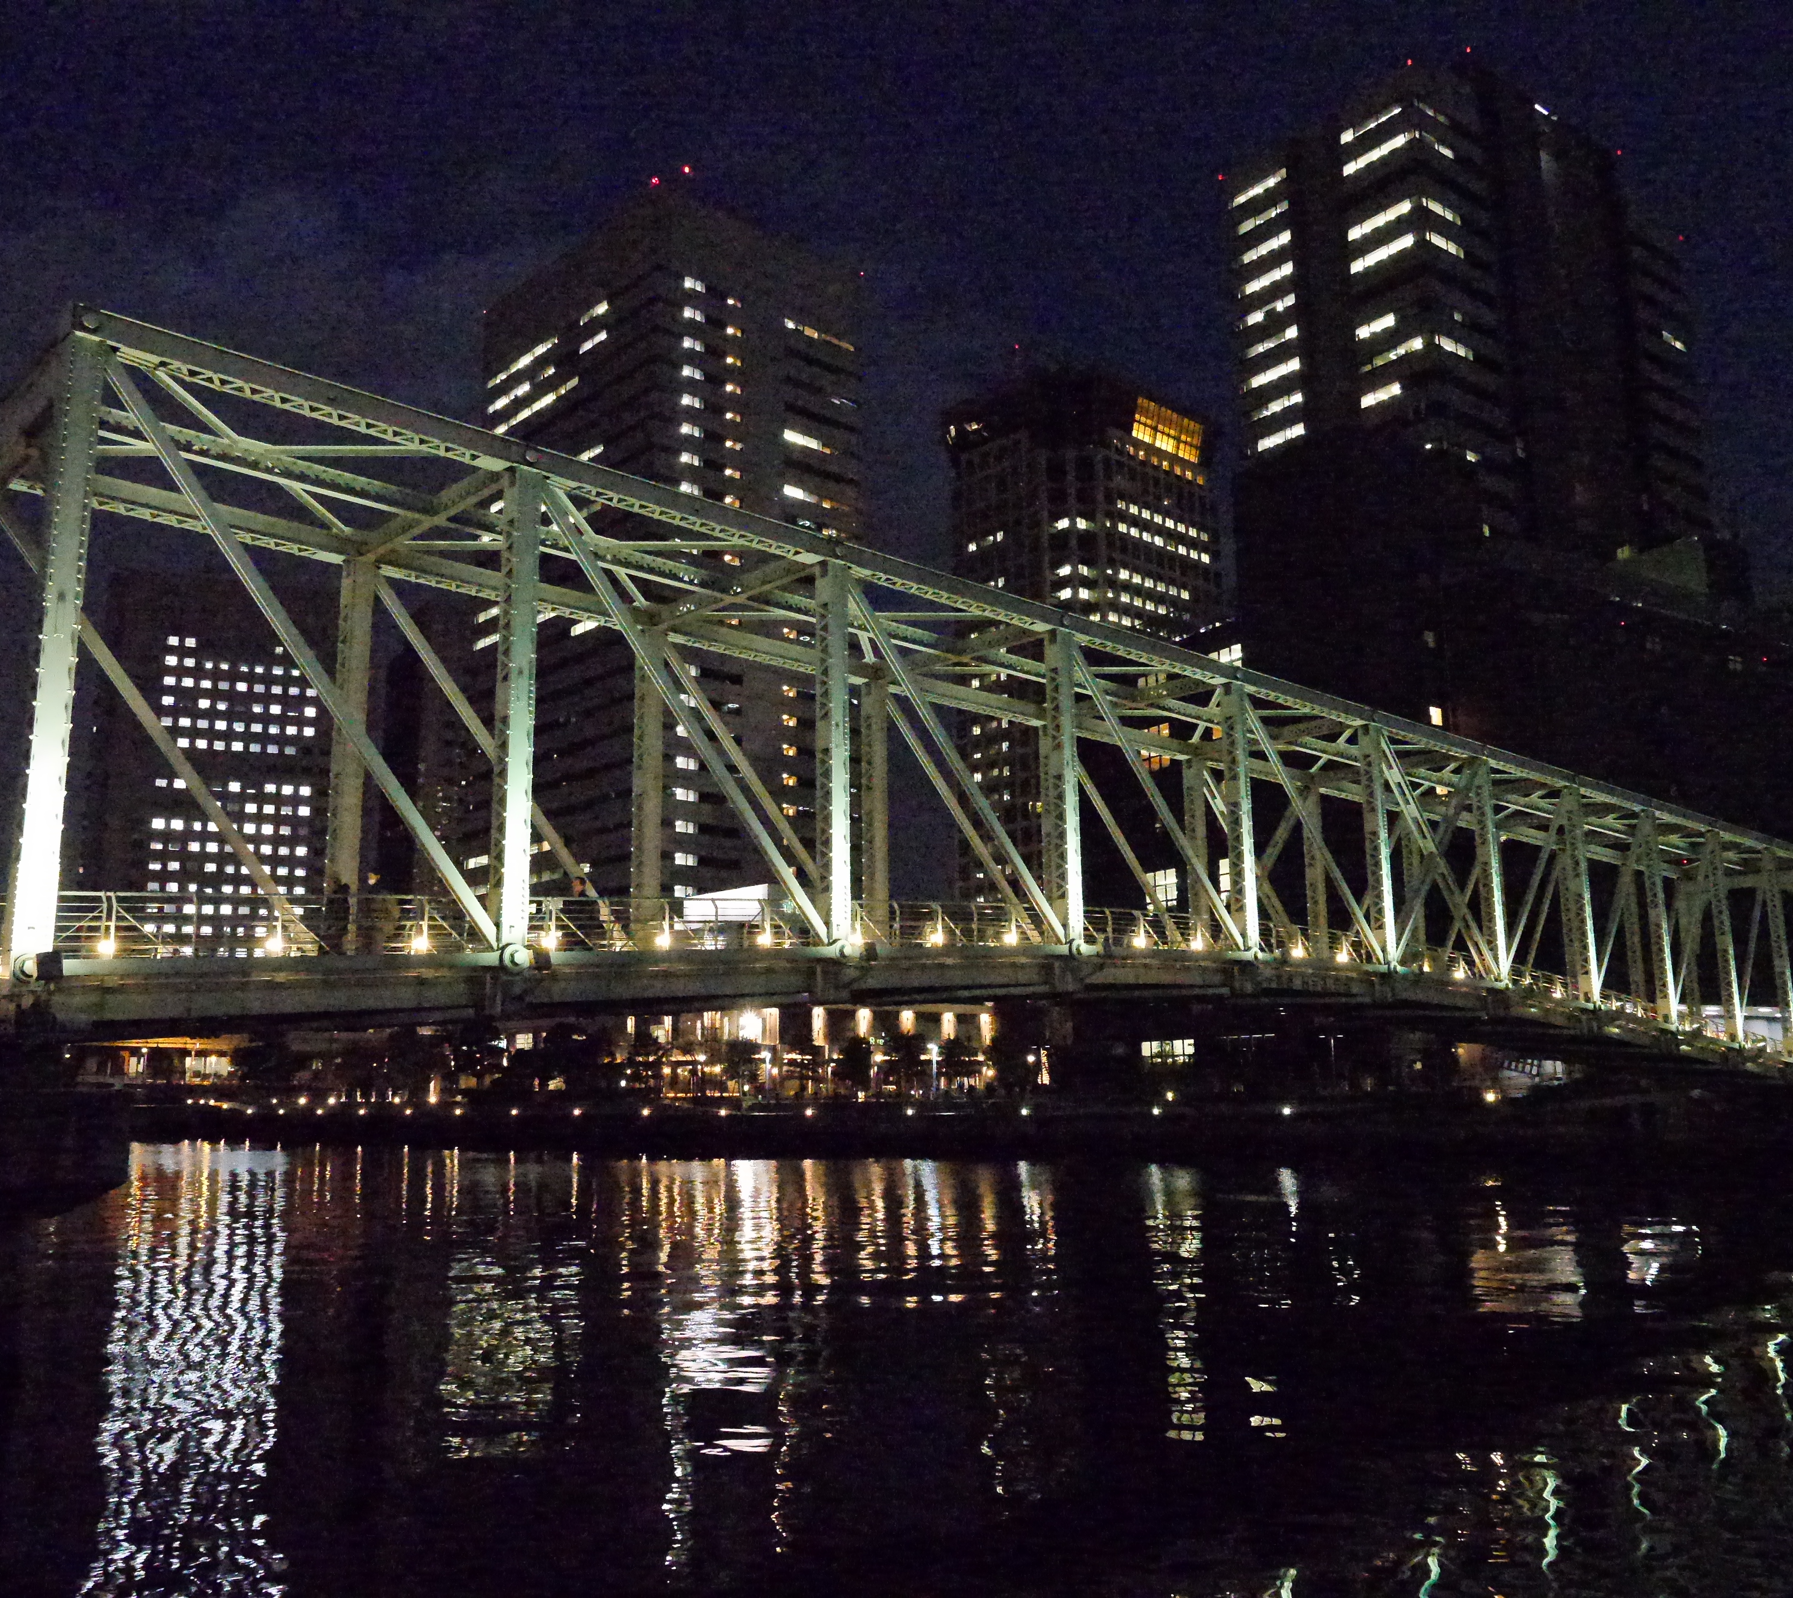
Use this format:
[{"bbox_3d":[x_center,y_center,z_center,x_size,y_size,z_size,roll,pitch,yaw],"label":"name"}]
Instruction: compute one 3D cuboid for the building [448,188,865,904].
[{"bbox_3d":[-32.937,-17.979,207.327,33.798,112.398,47.946,9,-14,-42],"label":"building"}]

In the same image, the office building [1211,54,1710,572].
[{"bbox_3d":[72.106,-23.057,177.717,57.200,109.000,27.200,7,-13,-35],"label":"office building"}]

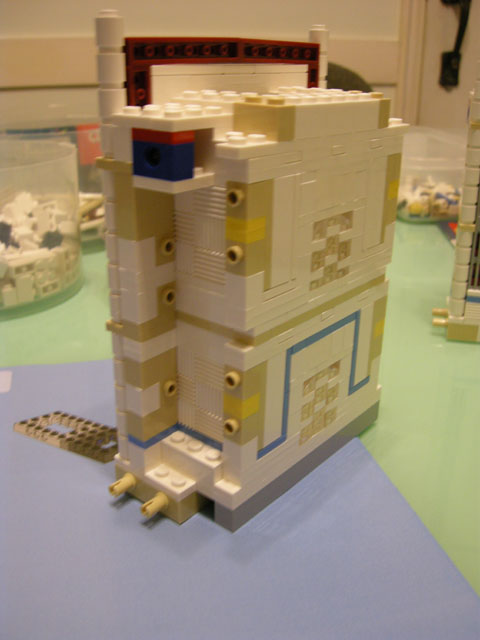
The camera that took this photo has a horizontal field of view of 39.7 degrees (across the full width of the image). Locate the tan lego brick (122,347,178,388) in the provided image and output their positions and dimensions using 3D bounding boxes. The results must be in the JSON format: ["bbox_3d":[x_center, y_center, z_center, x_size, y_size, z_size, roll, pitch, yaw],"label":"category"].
[{"bbox_3d":[-0.029,0.015,0.218,0.008,0.010,0.016,18,27,36],"label":"tan lego brick"}]

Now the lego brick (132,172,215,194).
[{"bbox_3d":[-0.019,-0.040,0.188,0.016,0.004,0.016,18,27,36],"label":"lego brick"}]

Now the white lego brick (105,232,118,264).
[{"bbox_3d":[-0.037,-0.023,0.205,0.008,0.010,0.008,18,27,36],"label":"white lego brick"}]

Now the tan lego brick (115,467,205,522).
[{"bbox_3d":[-0.029,0.058,0.229,0.032,0.010,0.008,18,27,36],"label":"tan lego brick"}]

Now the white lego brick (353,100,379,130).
[{"bbox_3d":[0.037,-0.067,0.217,0.009,0.010,0.016,18,27,36],"label":"white lego brick"}]

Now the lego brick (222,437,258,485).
[{"bbox_3d":[0.000,0.044,0.214,0.008,0.016,0.008,18,27,36],"label":"lego brick"}]

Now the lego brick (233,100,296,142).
[{"bbox_3d":[0.007,-0.056,0.187,0.016,0.010,0.008,18,27,36],"label":"lego brick"}]

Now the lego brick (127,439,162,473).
[{"bbox_3d":[-0.032,0.045,0.227,0.008,0.010,0.008,18,27,36],"label":"lego brick"}]

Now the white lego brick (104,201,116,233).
[{"bbox_3d":[-0.037,-0.032,0.202,0.008,0.010,0.008,18,27,36],"label":"white lego brick"}]

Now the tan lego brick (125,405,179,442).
[{"bbox_3d":[-0.029,0.032,0.225,0.008,0.010,0.016,18,27,36],"label":"tan lego brick"}]

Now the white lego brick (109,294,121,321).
[{"bbox_3d":[-0.037,-0.004,0.212,0.008,0.010,0.008,18,27,36],"label":"white lego brick"}]

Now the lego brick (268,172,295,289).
[{"bbox_3d":[0.009,-0.026,0.196,0.008,0.032,0.010,18,27,36],"label":"lego brick"}]

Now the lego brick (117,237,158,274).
[{"bbox_3d":[-0.031,-0.020,0.201,0.008,0.010,0.008,18,27,36],"label":"lego brick"}]

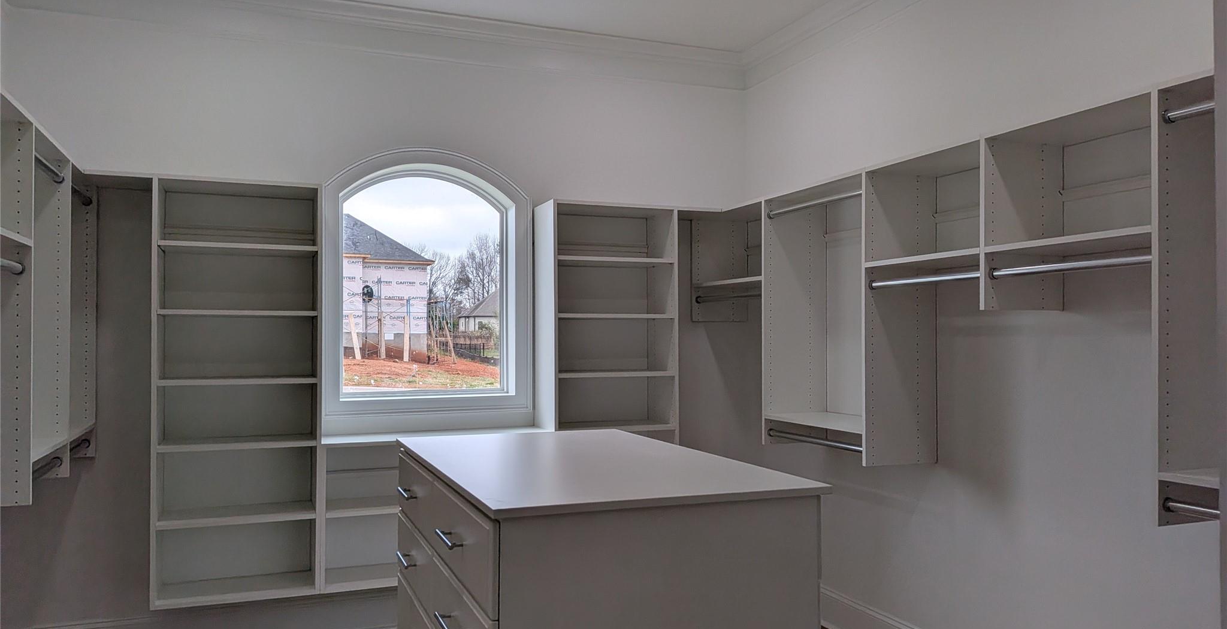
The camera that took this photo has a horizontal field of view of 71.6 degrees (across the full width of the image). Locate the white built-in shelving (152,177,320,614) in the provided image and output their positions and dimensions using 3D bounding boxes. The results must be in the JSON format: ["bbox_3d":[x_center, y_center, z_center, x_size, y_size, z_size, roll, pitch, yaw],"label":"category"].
[{"bbox_3d":[-1.678,0.326,3.834,0.672,1.816,0.355,1,-1,-21],"label":"white built-in shelving"}]

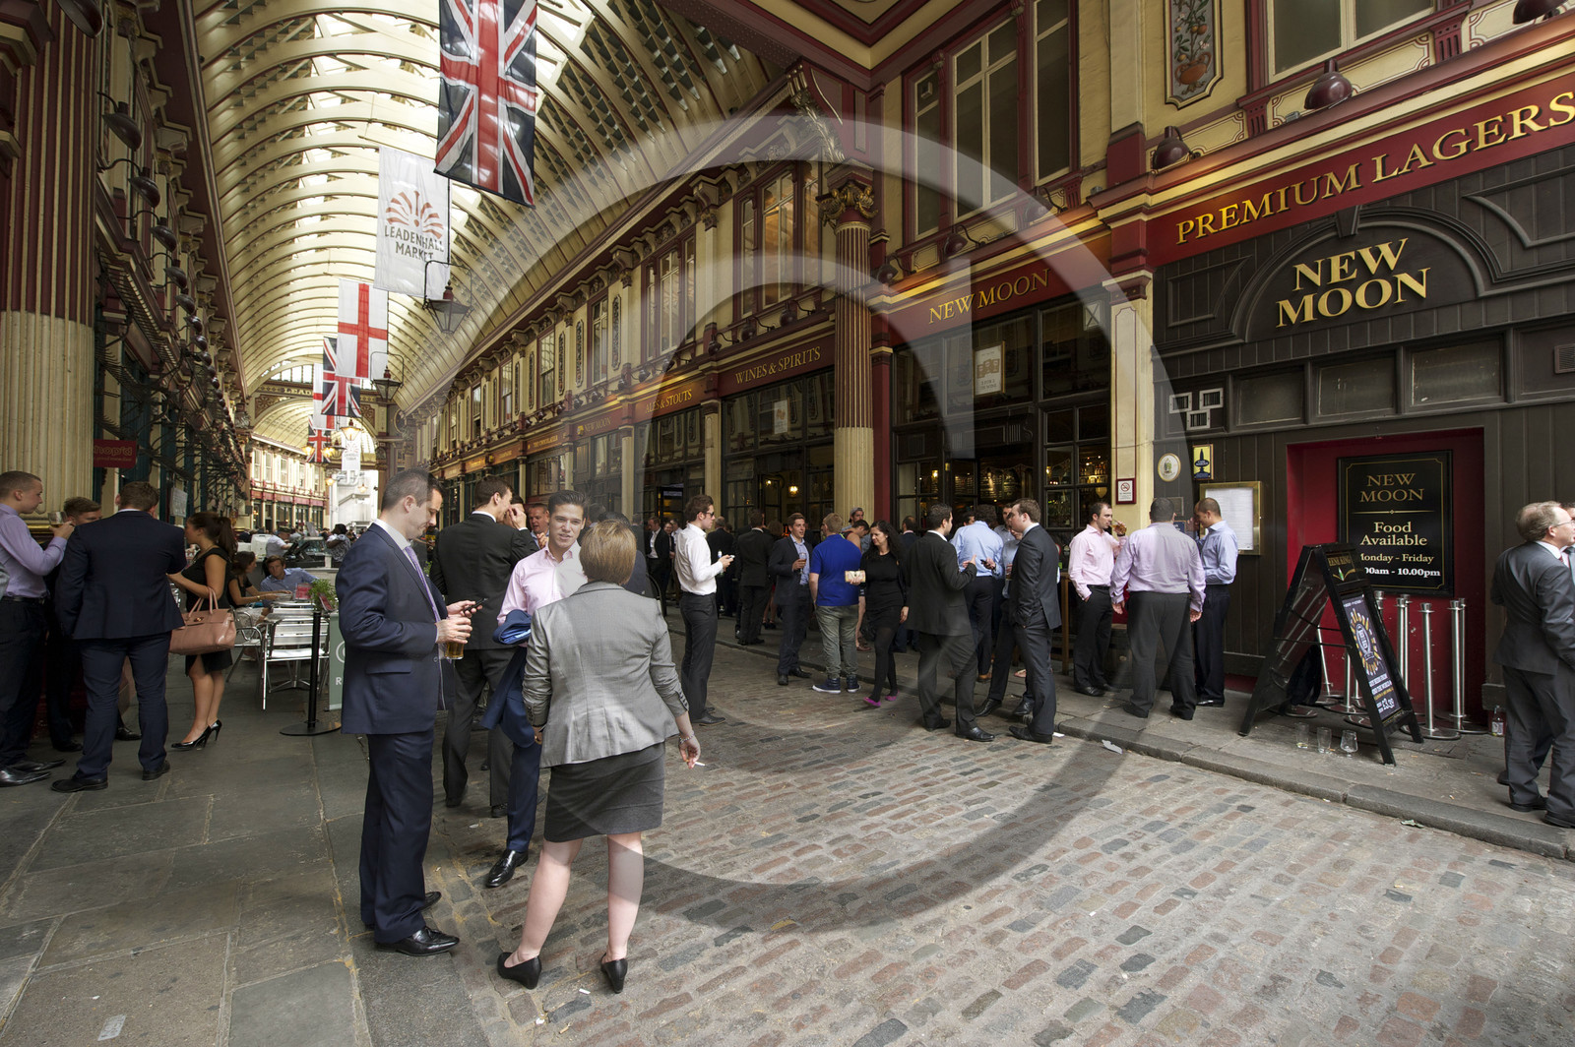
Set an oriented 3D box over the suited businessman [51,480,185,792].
[{"bbox_3d":[-4.190,0.668,4.409,0.600,1.850,0.440,1,-1,-38],"label":"suited businessman"}]

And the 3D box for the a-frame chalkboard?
[{"bbox_3d":[3.965,0.858,5.102,0.830,1.420,0.880,1,-1,-37],"label":"a-frame chalkboard"}]

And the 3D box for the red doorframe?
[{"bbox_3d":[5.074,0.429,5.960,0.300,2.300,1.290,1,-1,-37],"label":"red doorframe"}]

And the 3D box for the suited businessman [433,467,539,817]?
[{"bbox_3d":[-1.716,0.666,3.939,0.580,1.854,0.480,0,-1,6],"label":"suited businessman"}]

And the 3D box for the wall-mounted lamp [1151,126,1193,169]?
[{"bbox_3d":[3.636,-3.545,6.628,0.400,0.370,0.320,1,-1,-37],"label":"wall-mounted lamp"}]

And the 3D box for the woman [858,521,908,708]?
[{"bbox_3d":[0.890,0.819,6.525,0.470,1.682,0.420,-1,-2,37],"label":"woman"}]

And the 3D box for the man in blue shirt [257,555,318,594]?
[{"bbox_3d":[-5.234,1.001,7.306,0.600,1.310,0.750,1,-1,-37],"label":"man in blue shirt"}]

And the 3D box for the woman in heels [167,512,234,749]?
[{"bbox_3d":[-4.323,0.768,5.166,0.420,1.690,0.430,1,-1,-15],"label":"woman in heels"}]

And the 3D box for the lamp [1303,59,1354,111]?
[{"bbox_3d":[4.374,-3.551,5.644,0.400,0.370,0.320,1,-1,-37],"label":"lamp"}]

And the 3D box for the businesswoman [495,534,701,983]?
[{"bbox_3d":[-0.667,0.777,2.437,0.620,1.571,0.450,1,-1,-25],"label":"businesswoman"}]

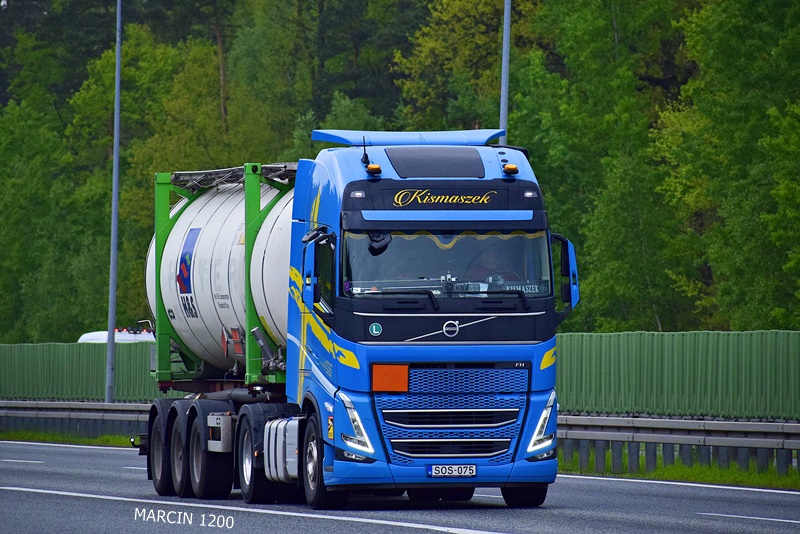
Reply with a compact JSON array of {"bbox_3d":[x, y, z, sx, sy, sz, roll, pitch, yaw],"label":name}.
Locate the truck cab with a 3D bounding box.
[{"bbox_3d":[0.275,0.557,78.250,2.800,4.020,2.600,0,-1,-12],"label":"truck cab"}]

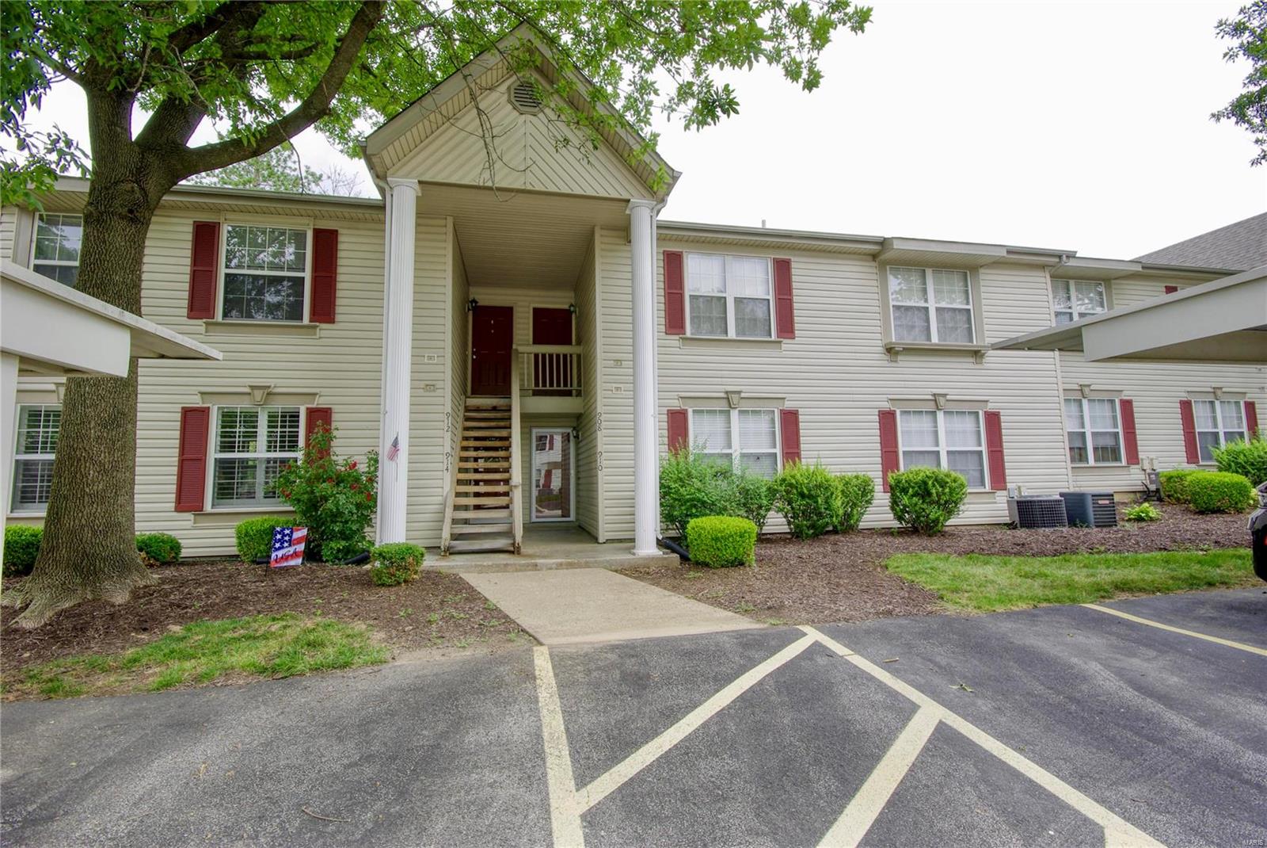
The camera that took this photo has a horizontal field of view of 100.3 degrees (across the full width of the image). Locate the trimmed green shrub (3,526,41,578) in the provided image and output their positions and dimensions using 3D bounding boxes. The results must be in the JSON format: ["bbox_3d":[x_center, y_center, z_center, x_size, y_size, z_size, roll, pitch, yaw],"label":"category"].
[{"bbox_3d":[-7.756,1.604,6.684,0.800,0.580,0.780,0,-6,-10],"label":"trimmed green shrub"}]

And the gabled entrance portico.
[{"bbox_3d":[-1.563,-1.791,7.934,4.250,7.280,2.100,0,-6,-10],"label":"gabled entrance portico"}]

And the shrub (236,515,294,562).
[{"bbox_3d":[-4.987,1.568,7.232,0.712,0.589,0.676,0,-6,-11],"label":"shrub"}]

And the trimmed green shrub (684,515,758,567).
[{"bbox_3d":[1.222,1.646,7.465,0.966,0.652,0.888,0,-6,-11],"label":"trimmed green shrub"}]

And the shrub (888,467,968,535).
[{"bbox_3d":[5.035,1.311,9.043,1.150,1.133,1.093,0,-6,-11],"label":"shrub"}]

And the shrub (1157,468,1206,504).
[{"bbox_3d":[11.878,1.349,11.442,0.800,0.730,0.750,0,-6,-10],"label":"shrub"}]

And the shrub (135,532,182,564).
[{"bbox_3d":[-6.435,1.657,7.074,0.640,0.410,0.600,0,-6,-10],"label":"shrub"}]

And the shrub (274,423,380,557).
[{"bbox_3d":[-4.171,0.933,7.210,1.200,1.840,1.080,0,-6,-10],"label":"shrub"}]

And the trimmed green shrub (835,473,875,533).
[{"bbox_3d":[3.619,1.332,8.918,0.809,1.000,0.809,0,-6,-11],"label":"trimmed green shrub"}]

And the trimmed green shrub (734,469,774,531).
[{"bbox_3d":[1.857,1.246,8.582,0.836,1.017,0.836,0,-6,-11],"label":"trimmed green shrub"}]

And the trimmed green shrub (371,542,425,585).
[{"bbox_3d":[-2.648,1.562,5.939,0.570,0.430,0.560,0,-6,-10],"label":"trimmed green shrub"}]

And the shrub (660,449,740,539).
[{"bbox_3d":[0.985,1.138,8.249,1.291,1.462,1.227,0,-6,-11],"label":"shrub"}]

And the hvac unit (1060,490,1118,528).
[{"bbox_3d":[8.228,1.522,9.556,0.570,0.585,0.600,0,-6,-10],"label":"hvac unit"}]

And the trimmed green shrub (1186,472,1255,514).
[{"bbox_3d":[11.646,1.356,10.485,0.847,0.793,0.847,0,-6,-11],"label":"trimmed green shrub"}]

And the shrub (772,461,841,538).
[{"bbox_3d":[2.820,1.237,8.614,1.020,1.230,0.960,0,-6,-10],"label":"shrub"}]

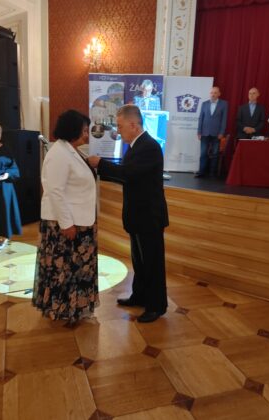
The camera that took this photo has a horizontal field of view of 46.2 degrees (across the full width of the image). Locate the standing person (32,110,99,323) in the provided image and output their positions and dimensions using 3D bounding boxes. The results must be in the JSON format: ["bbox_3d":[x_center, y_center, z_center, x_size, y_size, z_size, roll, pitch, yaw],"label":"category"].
[{"bbox_3d":[-0.539,0.066,2.583,0.540,1.690,0.560,-1,12,-17],"label":"standing person"}]

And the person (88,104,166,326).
[{"bbox_3d":[-0.051,0.041,2.635,0.660,1.760,0.520,3,12,2],"label":"person"}]

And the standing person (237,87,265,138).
[{"bbox_3d":[2.224,-1.480,6.189,0.540,1.720,0.350,6,12,14],"label":"standing person"}]

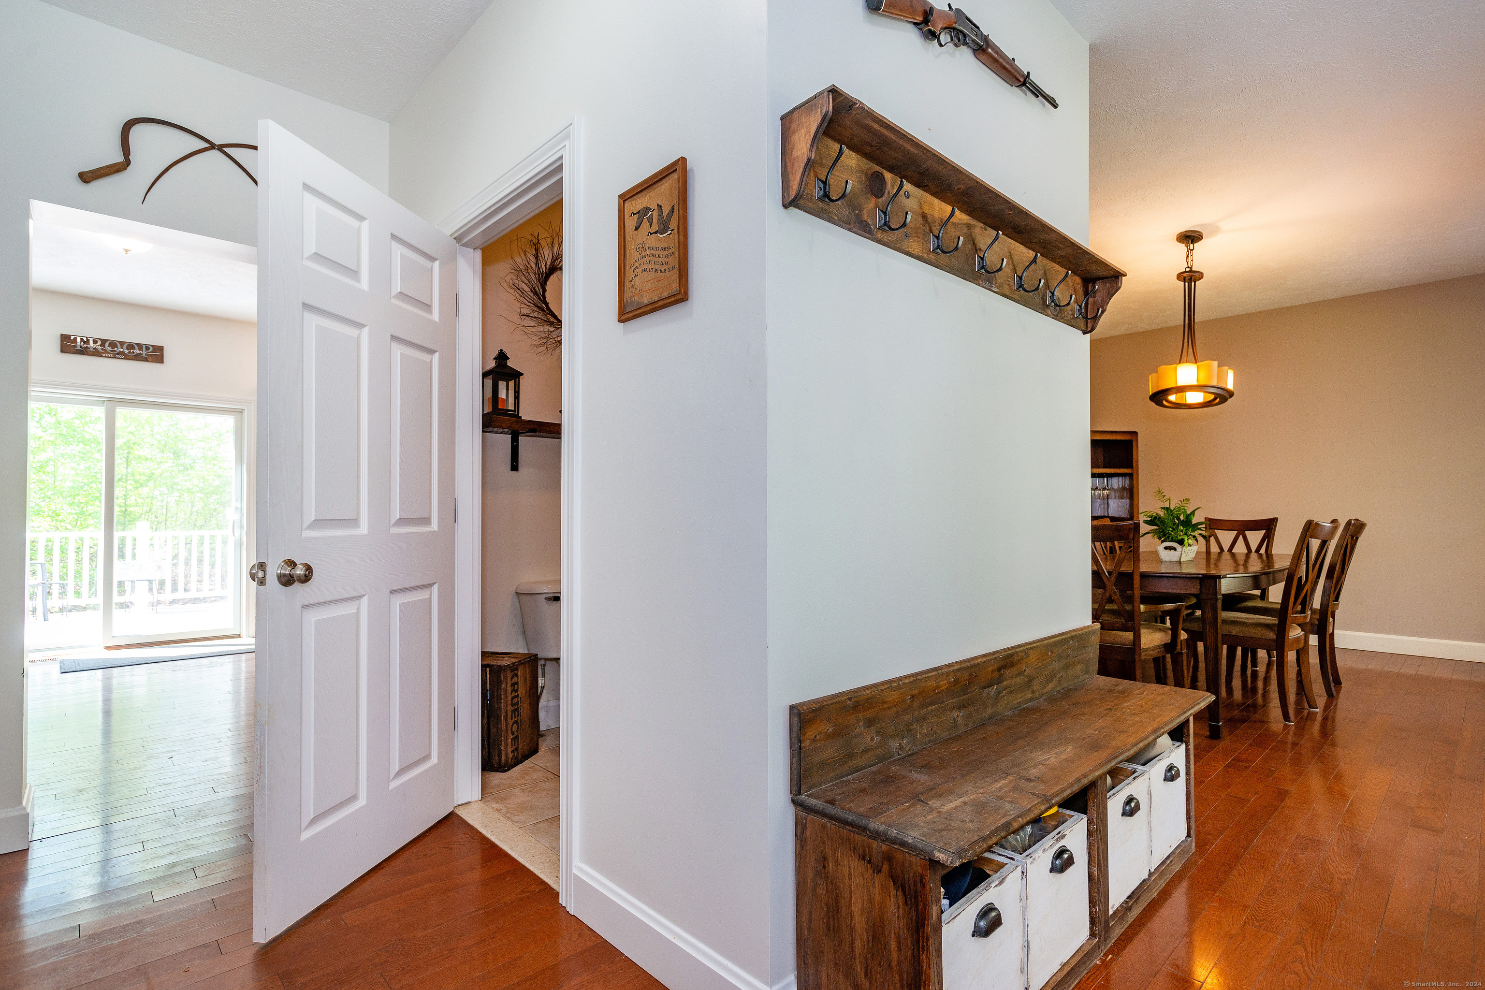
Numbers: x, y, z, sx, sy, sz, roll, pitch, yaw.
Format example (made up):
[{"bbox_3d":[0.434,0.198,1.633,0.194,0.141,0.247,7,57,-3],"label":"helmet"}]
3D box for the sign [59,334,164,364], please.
[{"bbox_3d":[-4.804,-1.114,5.362,0.590,0.140,0.025,1,-2,-43],"label":"sign"}]

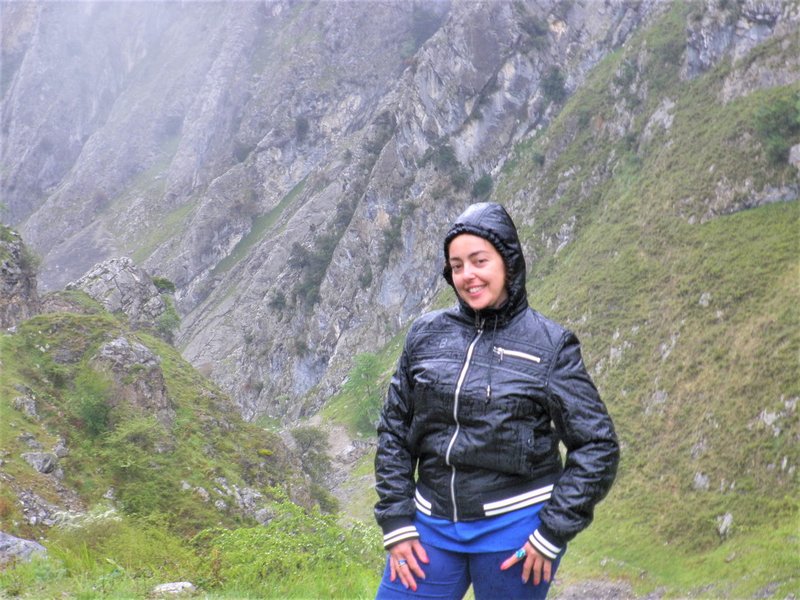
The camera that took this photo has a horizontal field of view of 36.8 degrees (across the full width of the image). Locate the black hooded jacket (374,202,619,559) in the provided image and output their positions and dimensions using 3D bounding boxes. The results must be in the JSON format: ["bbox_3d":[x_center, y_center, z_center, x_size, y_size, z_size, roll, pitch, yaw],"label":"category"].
[{"bbox_3d":[0.222,0.178,2.770,0.560,0.800,0.350,1,2,29],"label":"black hooded jacket"}]

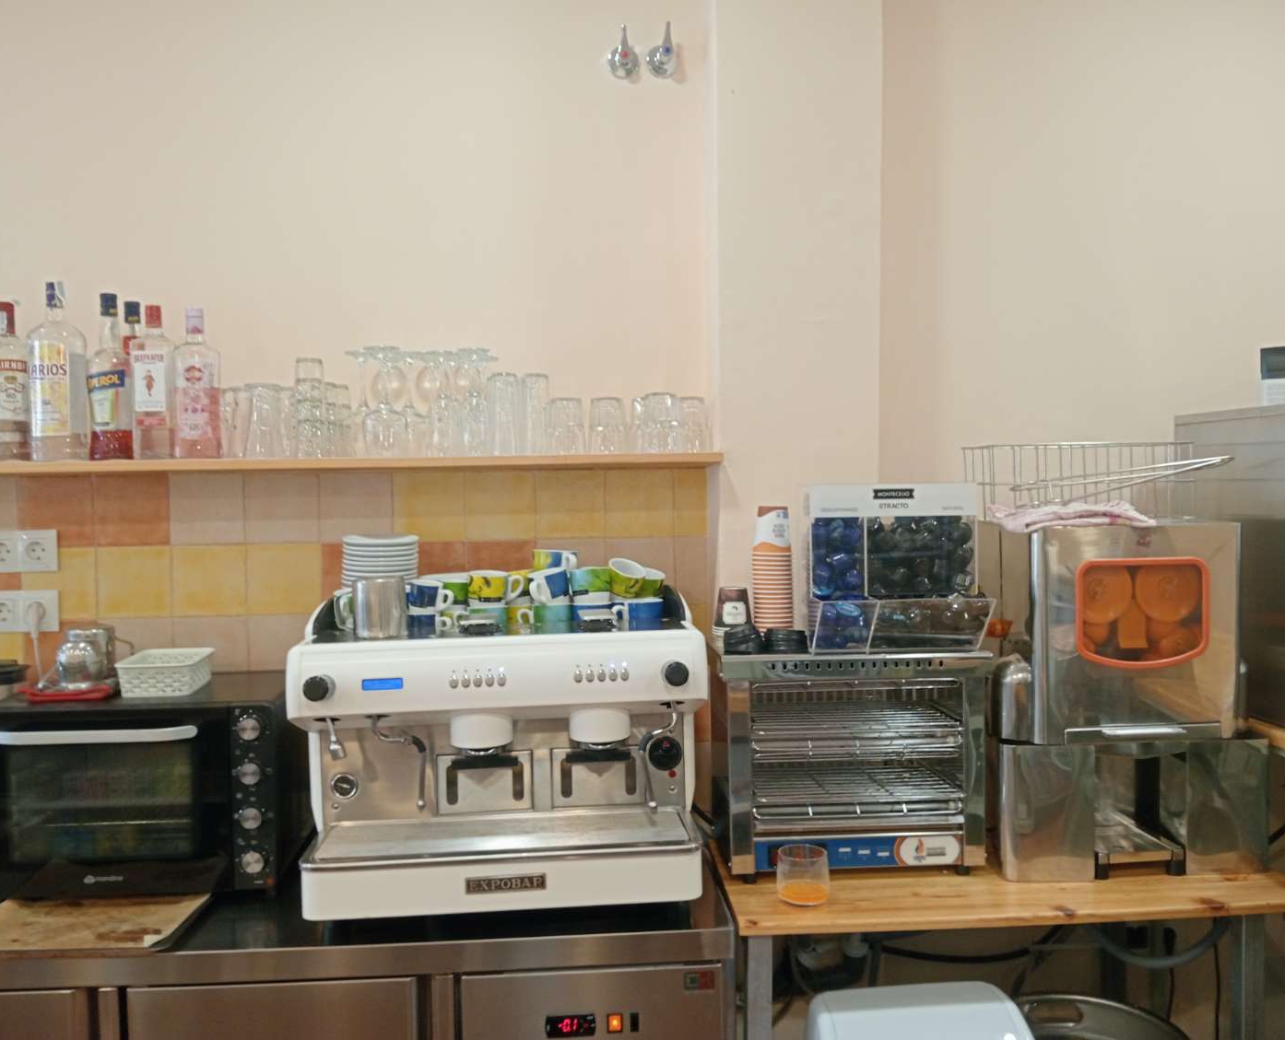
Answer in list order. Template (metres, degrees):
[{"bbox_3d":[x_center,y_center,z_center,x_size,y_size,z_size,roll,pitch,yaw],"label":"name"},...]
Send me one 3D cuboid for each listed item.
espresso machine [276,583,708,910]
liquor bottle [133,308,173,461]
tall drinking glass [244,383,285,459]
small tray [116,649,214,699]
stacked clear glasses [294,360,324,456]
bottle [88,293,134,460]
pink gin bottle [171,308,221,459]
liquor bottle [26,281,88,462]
[{"bbox_3d":[-0.255,0.399,2.067,0.680,0.502,0.550,-1,4,-7],"label":"espresso machine"},{"bbox_3d":[-0.964,-0.272,2.207,0.077,0.302,0.063,-1,4,-6],"label":"liquor bottle"},{"bbox_3d":[-0.745,-0.195,2.210,0.077,0.150,0.077,-1,2,-6],"label":"tall drinking glass"},{"bbox_3d":[-0.894,0.290,2.115,0.137,0.060,0.195,-1,2,-6],"label":"small tray"},{"bbox_3d":[-0.670,-0.225,2.252,0.061,0.201,0.061,-1,4,-6],"label":"stacked clear glasses"},{"bbox_3d":[-1.012,-0.273,2.130,0.078,0.316,0.078,-1,2,2],"label":"bottle"},{"bbox_3d":[-0.882,-0.270,2.216,0.079,0.295,0.065,-1,4,-6],"label":"pink gin bottle"},{"bbox_3d":[-1.114,-0.282,2.135,0.102,0.342,0.098,-1,2,0],"label":"liquor bottle"}]

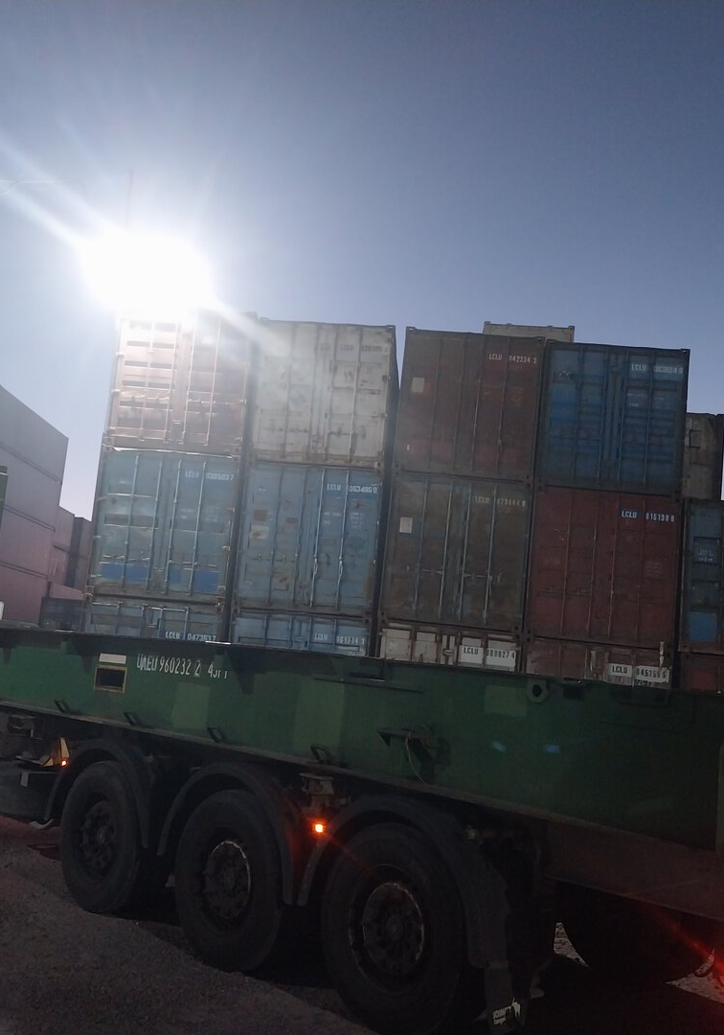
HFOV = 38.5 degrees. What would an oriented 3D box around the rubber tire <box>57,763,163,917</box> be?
[{"bbox_3d":[-1.637,2.133,6.982,0.360,0.994,0.994,13,-11,-44],"label":"rubber tire"}]

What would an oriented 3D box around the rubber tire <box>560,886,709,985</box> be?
[{"bbox_3d":[1.663,2.381,6.461,0.360,1.000,1.000,13,-11,-44],"label":"rubber tire"}]

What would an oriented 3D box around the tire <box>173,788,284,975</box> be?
[{"bbox_3d":[-0.674,2.086,6.008,0.360,1.000,1.000,13,-11,-44],"label":"tire"}]

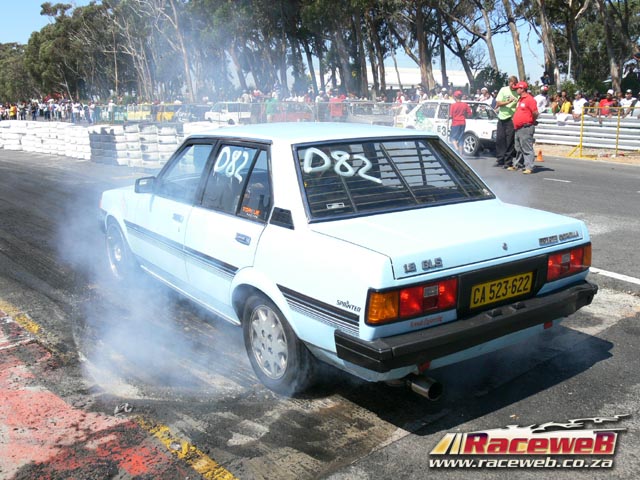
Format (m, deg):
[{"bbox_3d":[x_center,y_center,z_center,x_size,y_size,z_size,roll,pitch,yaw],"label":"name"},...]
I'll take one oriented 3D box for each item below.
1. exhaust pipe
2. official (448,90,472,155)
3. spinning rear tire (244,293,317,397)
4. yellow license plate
[{"bbox_3d":[0.474,0.664,2.941,0.085,0.085,0.165,-9,15,-35],"label":"exhaust pipe"},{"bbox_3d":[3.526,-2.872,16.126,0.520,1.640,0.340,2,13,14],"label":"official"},{"bbox_3d":[-0.199,0.529,3.482,0.190,0.575,0.575,-9,15,-35],"label":"spinning rear tire"},{"bbox_3d":[0.865,0.238,3.055,0.440,0.117,0.020,-9,17,-35],"label":"yellow license plate"}]

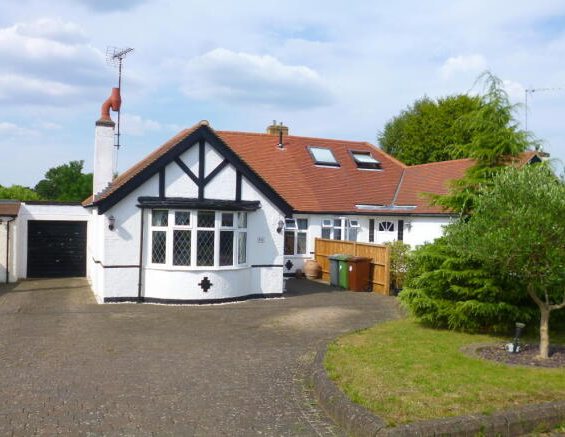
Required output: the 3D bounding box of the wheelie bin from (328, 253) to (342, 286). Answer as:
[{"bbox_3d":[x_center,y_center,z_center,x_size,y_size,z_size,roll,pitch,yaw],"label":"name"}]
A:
[{"bbox_3d":[1.993,1.760,18.422,0.700,1.080,0.580,1,0,-23],"label":"wheelie bin"}]

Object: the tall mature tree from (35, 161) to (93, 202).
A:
[{"bbox_3d":[-23.252,-2.022,58.000,6.800,8.440,6.500,1,0,0],"label":"tall mature tree"}]

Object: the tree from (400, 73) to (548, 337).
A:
[{"bbox_3d":[4.347,-0.367,12.200,3.400,5.700,3.400,1,0,0],"label":"tree"}]

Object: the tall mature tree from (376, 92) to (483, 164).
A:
[{"bbox_3d":[10.022,-2.943,36.000,7.500,10.690,7.300,1,0,0],"label":"tall mature tree"}]

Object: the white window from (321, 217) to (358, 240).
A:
[{"bbox_3d":[2.336,0.524,21.700,1.720,1.120,0.150,1,0,-22],"label":"white window"}]

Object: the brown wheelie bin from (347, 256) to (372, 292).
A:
[{"bbox_3d":[2.411,1.772,17.308,0.700,1.080,0.580,1,0,-23],"label":"brown wheelie bin"}]

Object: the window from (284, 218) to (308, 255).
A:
[{"bbox_3d":[0.486,0.719,20.937,1.050,1.420,0.120,1,0,-22],"label":"window"}]

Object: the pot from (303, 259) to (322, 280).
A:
[{"bbox_3d":[1.124,1.911,20.565,0.660,0.740,0.660,1,0,0],"label":"pot"}]

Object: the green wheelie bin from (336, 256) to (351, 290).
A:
[{"bbox_3d":[2.200,1.766,17.870,0.700,1.080,0.580,1,0,-23],"label":"green wheelie bin"}]

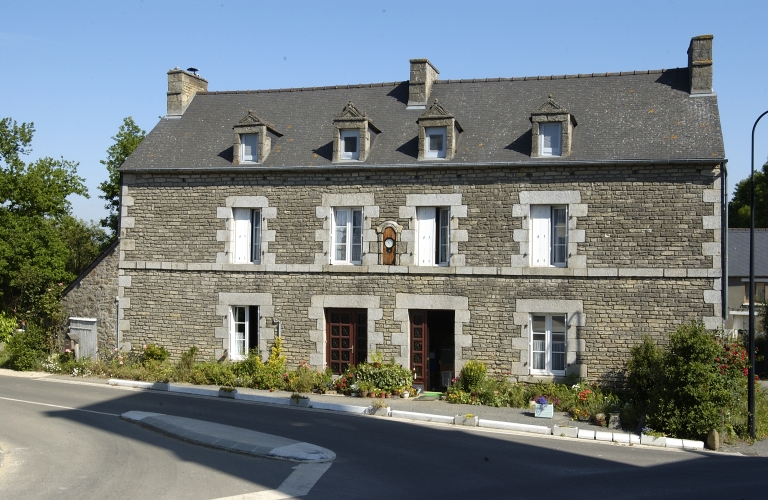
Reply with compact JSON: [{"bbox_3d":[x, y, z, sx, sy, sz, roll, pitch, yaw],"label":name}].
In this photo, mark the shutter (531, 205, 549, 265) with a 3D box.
[{"bbox_3d":[4.074,-0.368,21.420,0.480,1.580,0.040,0,0,15],"label":"shutter"}]

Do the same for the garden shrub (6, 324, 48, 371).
[{"bbox_3d":[-11.236,3.073,26.033,1.120,1.320,1.100,0,0,15],"label":"garden shrub"}]

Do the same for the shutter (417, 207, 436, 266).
[{"bbox_3d":[1.315,-0.406,25.324,0.597,1.824,0.050,0,0,13],"label":"shutter"}]

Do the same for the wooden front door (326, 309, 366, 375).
[{"bbox_3d":[-1.177,2.936,25.936,1.335,2.197,0.090,0,0,13],"label":"wooden front door"}]

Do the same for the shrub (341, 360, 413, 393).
[{"bbox_3d":[-0.164,3.800,24.621,1.967,1.013,1.100,0,0,13],"label":"shrub"}]

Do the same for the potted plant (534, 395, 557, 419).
[{"bbox_3d":[3.750,3.622,19.180,0.480,0.500,0.450,0,0,15],"label":"potted plant"}]

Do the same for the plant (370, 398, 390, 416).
[{"bbox_3d":[-0.068,4.224,22.190,0.540,0.450,0.260,0,0,23],"label":"plant"}]

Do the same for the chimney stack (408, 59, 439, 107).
[{"bbox_3d":[1.265,-4.915,25.314,0.520,1.380,1.900,0,0,15],"label":"chimney stack"}]

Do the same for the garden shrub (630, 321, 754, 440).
[{"bbox_3d":[6.921,2.879,18.652,2.500,2.400,2.100,0,0,15],"label":"garden shrub"}]

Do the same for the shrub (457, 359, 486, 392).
[{"bbox_3d":[2.563,3.720,24.197,0.791,1.084,0.800,0,0,13],"label":"shrub"}]

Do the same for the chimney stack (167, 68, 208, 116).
[{"bbox_3d":[-6.427,-5.021,27.397,0.530,1.480,1.900,0,0,15],"label":"chimney stack"}]

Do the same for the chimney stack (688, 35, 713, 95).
[{"bbox_3d":[8.882,-5.011,23.250,0.540,1.580,1.850,0,0,15],"label":"chimney stack"}]

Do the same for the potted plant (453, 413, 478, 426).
[{"bbox_3d":[2.162,4.354,21.280,0.580,0.315,0.240,0,0,23],"label":"potted plant"}]

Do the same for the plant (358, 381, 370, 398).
[{"bbox_3d":[-0.530,4.095,24.349,0.370,0.475,0.350,0,0,13],"label":"plant"}]

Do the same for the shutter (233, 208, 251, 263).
[{"bbox_3d":[-4.591,-0.460,26.688,0.594,1.761,0.050,0,0,13],"label":"shutter"}]

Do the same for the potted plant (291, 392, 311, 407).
[{"bbox_3d":[-2.095,3.763,20.724,0.500,0.320,0.270,1,0,26],"label":"potted plant"}]

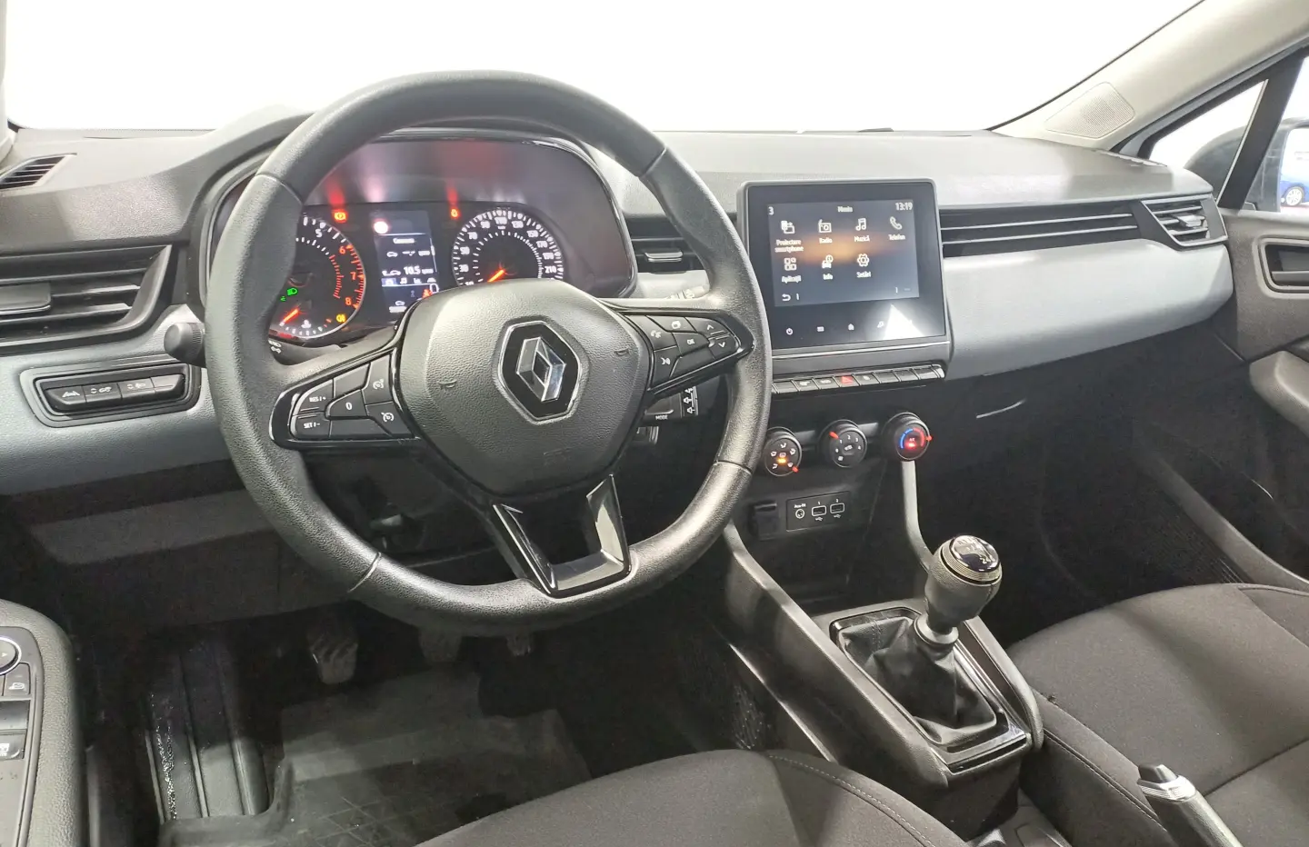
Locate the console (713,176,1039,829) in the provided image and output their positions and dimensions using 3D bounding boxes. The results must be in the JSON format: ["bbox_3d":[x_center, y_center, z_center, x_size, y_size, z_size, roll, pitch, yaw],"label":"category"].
[{"bbox_3d":[0.206,0.065,0.835,0.250,0.540,0.340,-6,18,-20],"label":"console"}]

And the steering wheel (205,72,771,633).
[{"bbox_3d":[-0.093,-0.048,0.629,0.367,0.362,0.095,-12,-4,-24],"label":"steering wheel"}]

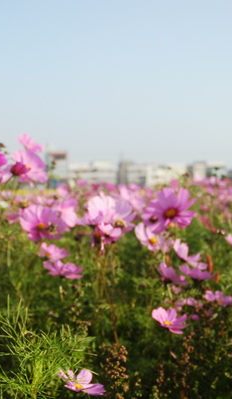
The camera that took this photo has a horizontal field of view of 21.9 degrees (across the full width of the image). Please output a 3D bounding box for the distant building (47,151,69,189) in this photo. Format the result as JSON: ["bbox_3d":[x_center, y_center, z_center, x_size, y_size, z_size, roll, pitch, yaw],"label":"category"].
[{"bbox_3d":[-16.979,-9.254,174.000,6.240,9.710,8.000,0,2,-2],"label":"distant building"}]

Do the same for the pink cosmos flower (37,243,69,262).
[{"bbox_3d":[-0.135,0.121,1.311,0.065,0.024,0.065,0,42,13],"label":"pink cosmos flower"}]

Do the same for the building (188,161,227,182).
[{"bbox_3d":[32.967,-9.728,216.000,13.310,8.410,12.000,0,2,3],"label":"building"}]

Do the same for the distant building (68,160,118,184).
[{"bbox_3d":[-8.075,-9.278,206.000,16.010,8.010,12.000,0,2,-1],"label":"distant building"}]

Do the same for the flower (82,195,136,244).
[{"bbox_3d":[-0.009,0.028,0.817,0.072,0.072,0.025,0,-37,-15],"label":"flower"}]

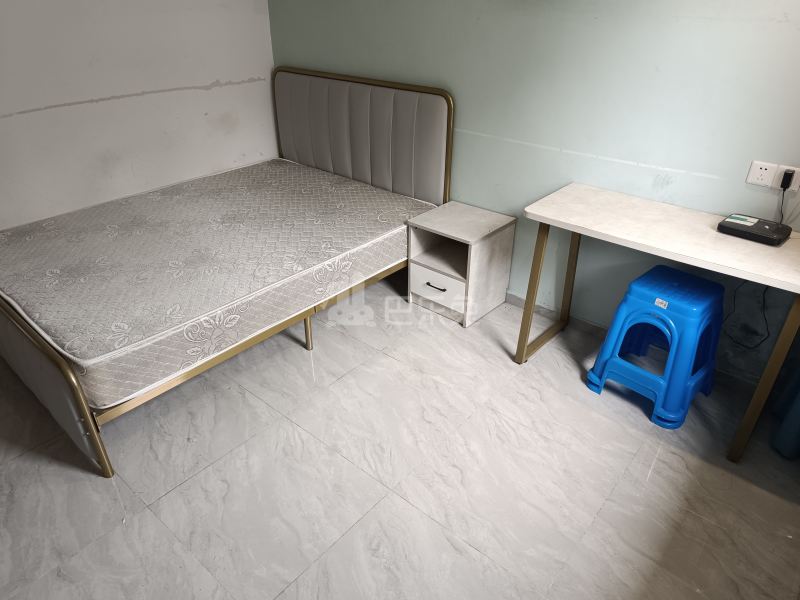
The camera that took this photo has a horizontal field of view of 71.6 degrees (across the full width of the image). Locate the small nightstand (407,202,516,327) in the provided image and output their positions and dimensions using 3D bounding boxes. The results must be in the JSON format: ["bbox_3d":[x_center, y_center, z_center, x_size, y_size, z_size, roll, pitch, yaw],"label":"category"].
[{"bbox_3d":[0.322,-0.199,2.994,0.400,0.483,0.389,24,38,35],"label":"small nightstand"}]

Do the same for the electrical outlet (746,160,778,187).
[{"bbox_3d":[1.376,-0.478,2.108,0.086,0.086,0.012,23,37,34],"label":"electrical outlet"}]

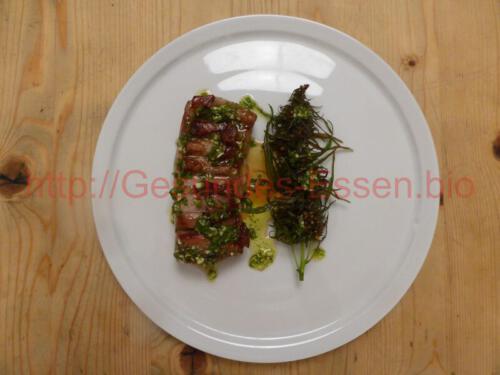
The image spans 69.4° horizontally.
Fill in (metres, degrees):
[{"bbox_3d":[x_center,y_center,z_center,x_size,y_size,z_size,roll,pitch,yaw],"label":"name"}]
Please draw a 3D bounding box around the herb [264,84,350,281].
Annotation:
[{"bbox_3d":[0.052,-0.004,0.325,0.075,0.032,0.174,1,88,0],"label":"herb"}]

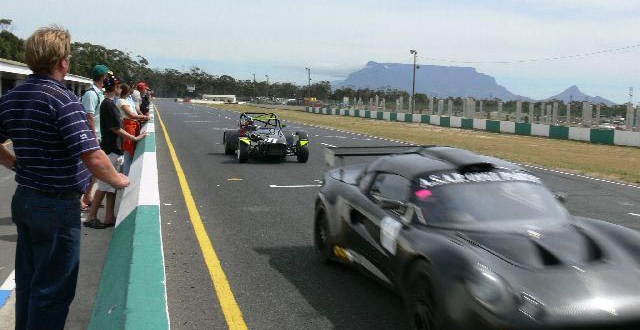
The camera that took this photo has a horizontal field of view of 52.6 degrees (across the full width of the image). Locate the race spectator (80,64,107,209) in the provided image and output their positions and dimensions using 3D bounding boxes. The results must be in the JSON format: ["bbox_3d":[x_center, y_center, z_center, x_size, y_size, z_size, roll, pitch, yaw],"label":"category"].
[{"bbox_3d":[-2.834,-0.359,8.150,0.420,1.820,0.500,-3,7,-30],"label":"race spectator"}]

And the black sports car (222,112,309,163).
[{"bbox_3d":[-1.391,-0.731,16.225,1.670,1.130,3.200,-1,6,-17],"label":"black sports car"}]

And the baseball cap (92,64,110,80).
[{"bbox_3d":[-2.742,-1.178,8.120,0.250,0.140,0.180,-2,7,-28],"label":"baseball cap"}]

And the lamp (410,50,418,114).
[{"bbox_3d":[9.831,-8.696,68.000,0.750,6.743,0.450,-1,6,-14],"label":"lamp"}]

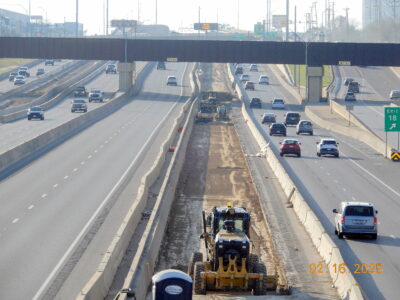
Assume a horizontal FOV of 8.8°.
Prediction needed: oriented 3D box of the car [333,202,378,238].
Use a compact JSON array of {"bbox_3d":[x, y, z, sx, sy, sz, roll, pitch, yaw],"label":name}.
[{"bbox_3d":[8.310,3.652,138.464,2.000,1.760,5.150,0,2,0],"label":"car"}]

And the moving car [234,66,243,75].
[{"bbox_3d":[9.345,-18.547,611.966,1.840,1.600,4.700,0,2,0],"label":"moving car"}]

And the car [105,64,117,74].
[{"bbox_3d":[-19.705,-17.801,574.959,1.980,1.900,5.200,0,2,0],"label":"car"}]

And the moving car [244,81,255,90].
[{"bbox_3d":[9.847,-12.504,510.964,1.830,1.660,4.600,0,2,0],"label":"moving car"}]

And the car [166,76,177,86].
[{"bbox_3d":[-5.237,-13.180,497.965,1.900,1.700,4.750,0,2,0],"label":"car"}]

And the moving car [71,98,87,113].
[{"bbox_3d":[-17.875,-6.502,385.959,2.030,1.930,5.700,0,2,0],"label":"moving car"}]

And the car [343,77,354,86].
[{"bbox_3d":[30.648,-13.843,532.966,1.840,1.570,4.700,0,2,3],"label":"car"}]

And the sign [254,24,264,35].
[{"bbox_3d":[20.700,-41.712,900.000,3.600,3.500,0.200,0,2,0],"label":"sign"}]

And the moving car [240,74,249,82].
[{"bbox_3d":[9.835,-15.458,561.967,1.820,1.520,4.600,0,2,0],"label":"moving car"}]

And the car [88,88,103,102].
[{"bbox_3d":[-15.805,-8.243,395.960,2.020,1.930,5.700,0,2,1],"label":"car"}]

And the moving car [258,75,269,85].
[{"bbox_3d":[12.633,-13.781,511.965,1.900,1.700,4.750,0,2,0],"label":"moving car"}]

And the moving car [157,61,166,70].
[{"bbox_3d":[-9.159,-20.118,624.959,2.000,1.920,5.400,0,2,0],"label":"moving car"}]

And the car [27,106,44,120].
[{"bbox_3d":[-21.387,-4.820,339.964,1.930,1.740,4.850,0,2,1],"label":"car"}]

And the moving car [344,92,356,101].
[{"bbox_3d":[24.974,-8.906,431.969,1.830,1.470,4.650,0,2,2],"label":"moving car"}]

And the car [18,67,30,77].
[{"bbox_3d":[-35.001,-15.563,519.962,1.980,1.870,5.300,0,2,0],"label":"car"}]

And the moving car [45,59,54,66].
[{"bbox_3d":[-35.159,-20.638,609.963,1.950,1.780,5.200,0,2,0],"label":"moving car"}]

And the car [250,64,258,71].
[{"bbox_3d":[13.164,-19.713,627.964,1.870,1.700,4.700,0,2,0],"label":"car"}]

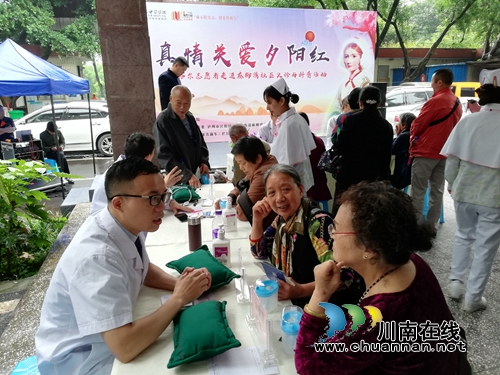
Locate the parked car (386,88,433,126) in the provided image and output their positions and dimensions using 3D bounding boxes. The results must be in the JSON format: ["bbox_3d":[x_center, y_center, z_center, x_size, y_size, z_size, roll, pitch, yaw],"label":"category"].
[{"bbox_3d":[4.188,-2.163,11.637,4.600,1.680,1.800,-7,14,-22],"label":"parked car"}]

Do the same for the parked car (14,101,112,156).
[{"bbox_3d":[-5.656,-1.793,11.654,4.750,1.580,1.830,-3,13,-6],"label":"parked car"}]

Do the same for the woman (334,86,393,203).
[{"bbox_3d":[0.910,-0.028,3.075,0.470,1.550,0.320,-2,13,-3],"label":"woman"}]

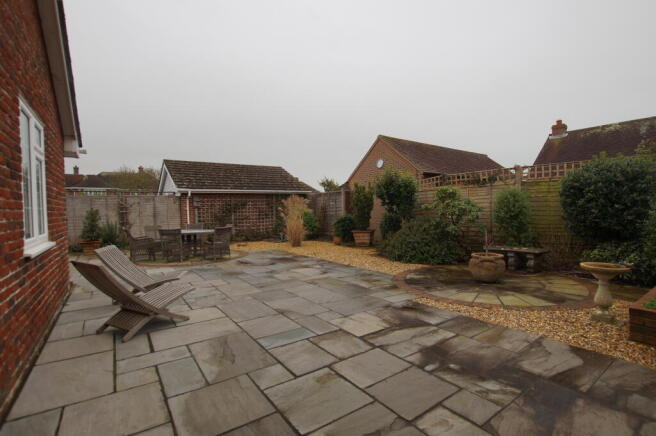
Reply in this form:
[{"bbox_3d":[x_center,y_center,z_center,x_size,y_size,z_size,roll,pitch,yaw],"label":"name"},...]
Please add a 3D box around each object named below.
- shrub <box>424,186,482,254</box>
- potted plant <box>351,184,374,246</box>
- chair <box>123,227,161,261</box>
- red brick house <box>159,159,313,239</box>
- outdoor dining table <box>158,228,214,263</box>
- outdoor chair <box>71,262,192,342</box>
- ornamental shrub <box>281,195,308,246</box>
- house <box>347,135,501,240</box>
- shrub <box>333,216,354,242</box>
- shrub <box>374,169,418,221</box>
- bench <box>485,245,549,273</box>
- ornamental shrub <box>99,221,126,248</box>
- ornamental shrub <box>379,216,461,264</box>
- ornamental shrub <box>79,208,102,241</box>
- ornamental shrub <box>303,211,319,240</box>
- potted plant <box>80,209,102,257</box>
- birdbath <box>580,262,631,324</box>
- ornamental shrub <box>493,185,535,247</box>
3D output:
[{"bbox_3d":[3.210,0.135,7.450,1.250,1.860,1.400,-2,2,-36],"label":"shrub"},{"bbox_3d":[1.236,-0.087,10.350,0.780,2.160,0.760,0,2,18],"label":"potted plant"},{"bbox_3d":[-5.484,0.755,8.538,0.700,0.970,0.620,-2,1,-16],"label":"chair"},{"bbox_3d":[-4.900,-0.863,14.800,5.900,3.550,6.100,-2,2,-36],"label":"red brick house"},{"bbox_3d":[-4.340,0.833,8.941,1.500,0.760,1.500,-2,2,-26],"label":"outdoor dining table"},{"bbox_3d":[-2.209,0.871,3.389,0.580,0.820,1.030,0,2,31],"label":"outdoor chair"},{"bbox_3d":[-1.243,0.152,10.777,1.050,1.950,1.000,-1,1,0],"label":"ornamental shrub"},{"bbox_3d":[4.950,-1.123,12.900,8.100,4.000,3.800,-2,2,-36],"label":"house"},{"bbox_3d":[0.588,0.417,11.050,0.750,1.120,0.800,-1,2,0],"label":"shrub"},{"bbox_3d":[2.132,-0.742,9.200,1.400,1.620,1.300,-1,1,12],"label":"shrub"},{"bbox_3d":[3.997,0.901,6.195,0.420,0.440,1.080,-2,2,-41],"label":"bench"},{"bbox_3d":[-7.398,0.566,10.000,0.780,0.980,0.750,-2,2,-37],"label":"ornamental shrub"},{"bbox_3d":[2.419,0.582,7.700,2.000,1.200,1.600,0,2,37],"label":"ornamental shrub"},{"bbox_3d":[-7.875,0.216,9.700,0.600,1.050,0.600,-2,2,-37],"label":"ornamental shrub"},{"bbox_3d":[-0.791,0.306,12.800,0.800,1.260,0.750,-2,2,-36],"label":"ornamental shrub"},{"bbox_3d":[-7.119,0.414,8.750,0.550,1.420,0.530,-2,2,-36],"label":"potted plant"},{"bbox_3d":[3.337,0.901,3.500,0.450,0.640,0.450,0,2,44],"label":"birdbath"},{"bbox_3d":[4.203,0.182,6.600,0.820,1.800,0.860,-2,2,-36],"label":"ornamental shrub"}]

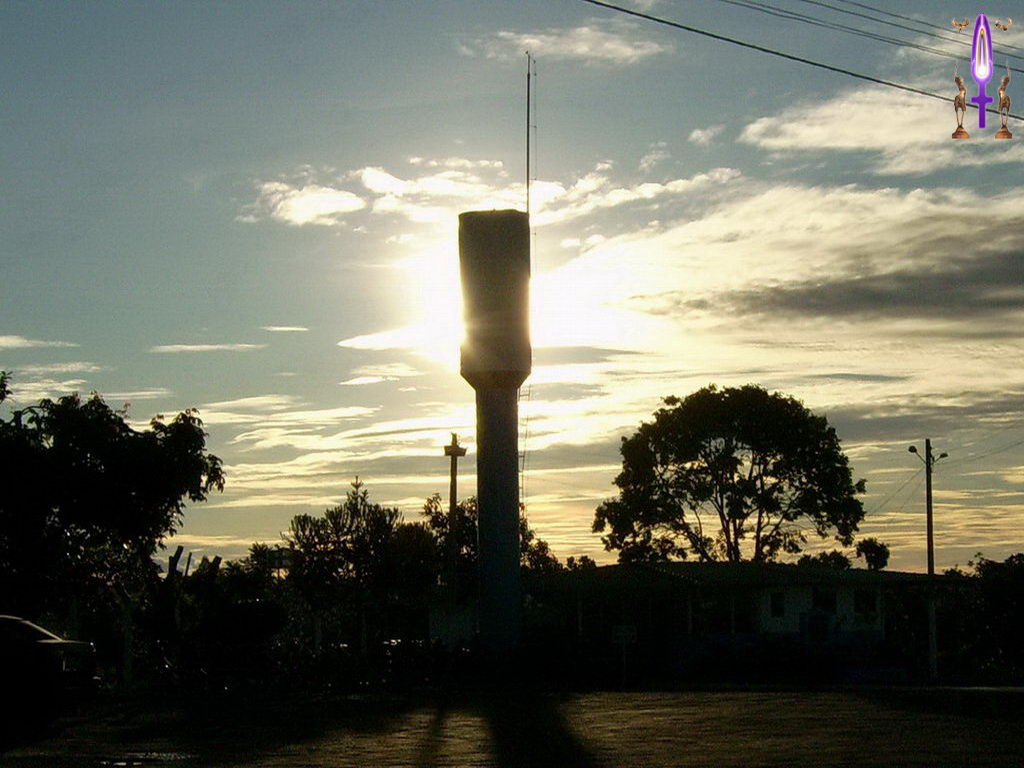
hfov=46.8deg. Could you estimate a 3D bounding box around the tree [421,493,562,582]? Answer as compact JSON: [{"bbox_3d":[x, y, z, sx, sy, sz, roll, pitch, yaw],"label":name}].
[{"bbox_3d":[-0.888,8.092,51.386,6.000,6.760,5.800,0,-10,0],"label":"tree"}]

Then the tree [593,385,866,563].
[{"bbox_3d":[10.307,6.320,57.798,13.010,12.390,12.000,0,-10,0],"label":"tree"}]

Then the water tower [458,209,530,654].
[{"bbox_3d":[-0.497,1.520,39.379,2.390,15.320,2.390,0,-10,0],"label":"water tower"}]

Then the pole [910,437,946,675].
[{"bbox_3d":[10.469,4.362,29.686,0.970,6.040,0.400,0,-10,0],"label":"pole"}]

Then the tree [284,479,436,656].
[{"bbox_3d":[-5.315,6.499,41.518,5.190,6.380,4.800,0,-10,0],"label":"tree"}]

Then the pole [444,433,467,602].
[{"bbox_3d":[-2.073,5.785,42.662,0.800,8.150,0.600,0,-10,0],"label":"pole"}]

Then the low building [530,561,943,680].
[{"bbox_3d":[7.225,8.031,42.233,13.230,3.430,8.500,0,-10,0],"label":"low building"}]

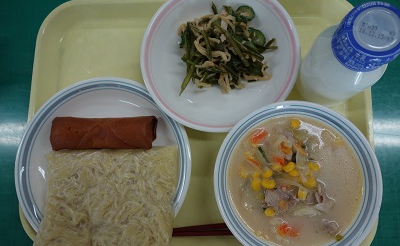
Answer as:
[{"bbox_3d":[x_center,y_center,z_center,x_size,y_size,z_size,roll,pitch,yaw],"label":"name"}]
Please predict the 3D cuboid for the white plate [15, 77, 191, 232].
[{"bbox_3d":[-0.096,0.044,0.327,0.177,0.038,0.177,0,79,2],"label":"white plate"}]

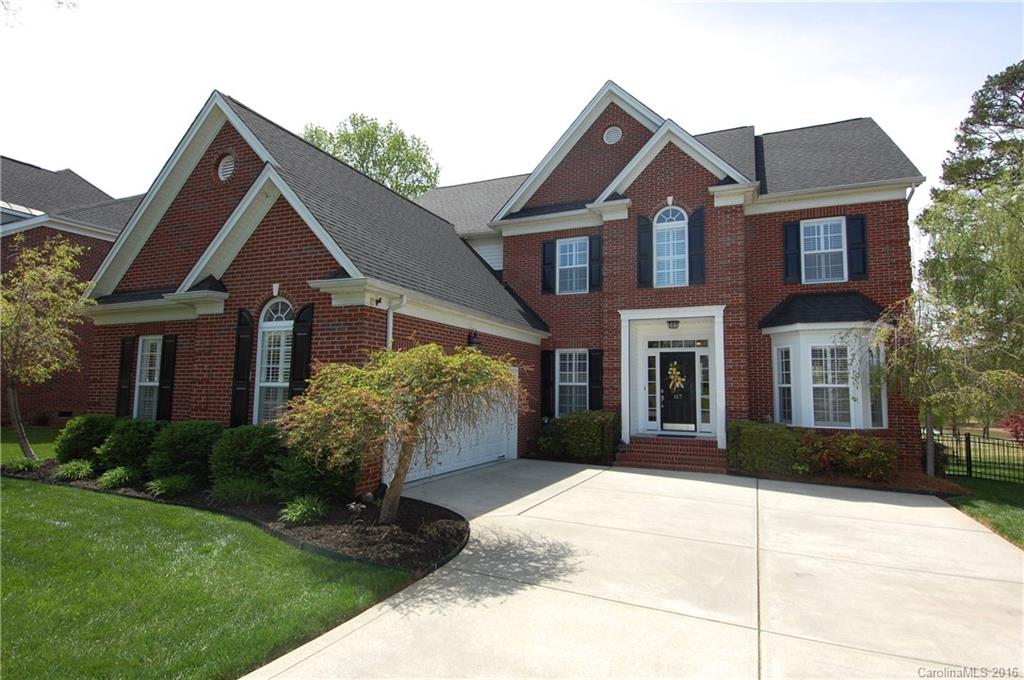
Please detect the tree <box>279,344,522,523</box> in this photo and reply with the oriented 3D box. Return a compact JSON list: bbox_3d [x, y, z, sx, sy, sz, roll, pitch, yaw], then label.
[{"bbox_3d":[-1.220,1.038,5.660,2.600,1.920,2.350,-1,-6,25],"label":"tree"}]

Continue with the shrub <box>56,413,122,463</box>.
[{"bbox_3d":[-7.113,1.707,8.730,1.020,0.880,1.000,-1,-6,25],"label":"shrub"}]

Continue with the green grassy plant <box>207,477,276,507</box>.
[{"bbox_3d":[-3.740,2.035,7.076,0.800,0.380,0.700,-1,-6,25],"label":"green grassy plant"}]

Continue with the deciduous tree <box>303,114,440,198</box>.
[{"bbox_3d":[-7.345,-4.021,26.319,8.000,15.800,7.800,-1,-6,25],"label":"deciduous tree"}]

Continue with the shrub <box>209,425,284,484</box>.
[{"bbox_3d":[-3.654,1.651,7.110,1.030,0.890,1.000,-1,-6,25],"label":"shrub"}]

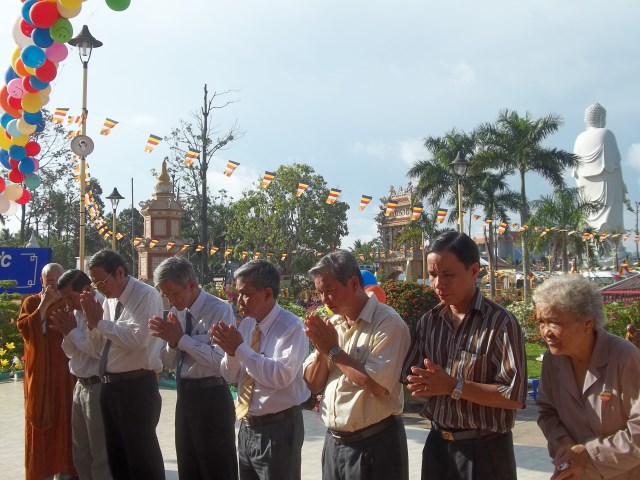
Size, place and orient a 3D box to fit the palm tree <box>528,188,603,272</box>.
[{"bbox_3d":[11.085,0.443,29.831,3.400,5.540,3.300,0,-3,0],"label":"palm tree"}]

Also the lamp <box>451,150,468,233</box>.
[{"bbox_3d":[2.949,0.226,13.874,0.380,4.141,0.380,0,-3,0],"label":"lamp"}]

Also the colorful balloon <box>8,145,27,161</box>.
[{"bbox_3d":[-3.905,-1.124,8.600,0.230,0.230,0.230,1,-3,-22],"label":"colorful balloon"}]

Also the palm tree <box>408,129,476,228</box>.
[{"bbox_3d":[7.165,-1.513,38.000,4.400,9.800,4.400,0,-3,0],"label":"palm tree"}]

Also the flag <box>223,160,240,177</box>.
[{"bbox_3d":[-1.369,-1.106,10.300,0.240,0.250,0.060,1,-2,-20],"label":"flag"}]

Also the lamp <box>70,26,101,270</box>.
[{"bbox_3d":[-3.340,-0.551,9.400,0.500,5.000,0.500,0,-2,0],"label":"lamp"}]

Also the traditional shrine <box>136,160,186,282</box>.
[{"bbox_3d":[-7.918,-0.434,34.000,3.000,7.300,3.000,0,-3,0],"label":"traditional shrine"}]

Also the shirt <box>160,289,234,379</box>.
[{"bbox_3d":[-0.588,0.452,3.220,0.380,0.470,0.460,2,-4,-37],"label":"shirt"}]

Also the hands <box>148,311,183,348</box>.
[{"bbox_3d":[-0.696,0.411,3.020,0.150,0.160,0.100,2,-4,-37],"label":"hands"}]

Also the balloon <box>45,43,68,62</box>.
[{"bbox_3d":[-2.489,-1.765,6.300,0.218,0.218,0.218,0,-2,0],"label":"balloon"}]

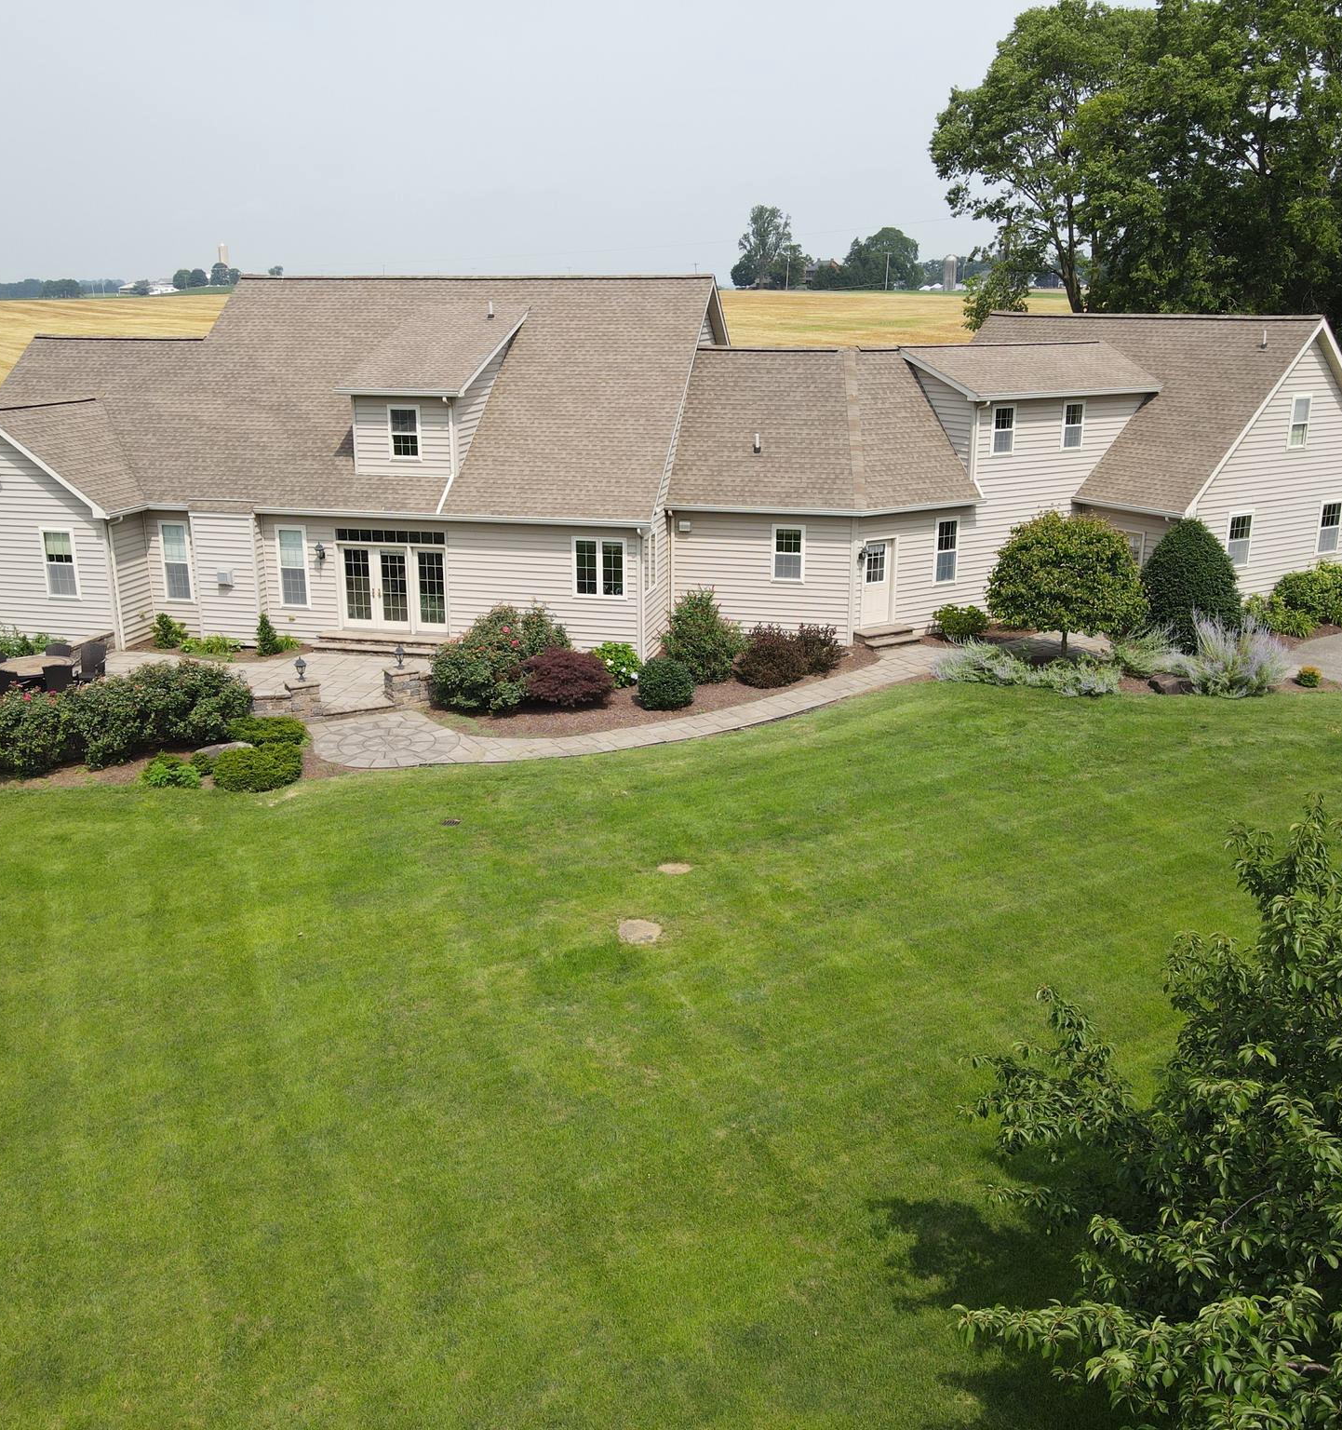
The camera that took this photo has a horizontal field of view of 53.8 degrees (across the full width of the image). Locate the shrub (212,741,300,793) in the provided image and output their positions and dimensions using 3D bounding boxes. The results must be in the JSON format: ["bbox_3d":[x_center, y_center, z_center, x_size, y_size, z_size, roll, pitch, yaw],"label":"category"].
[{"bbox_3d":[-7.624,0.900,24.282,1.570,0.660,1.400,0,18,0],"label":"shrub"}]

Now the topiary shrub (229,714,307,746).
[{"bbox_3d":[-8.025,0.407,26.152,1.660,0.629,1.411,0,17,0],"label":"topiary shrub"}]

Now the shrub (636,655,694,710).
[{"bbox_3d":[-0.128,-0.692,28.463,1.251,1.101,1.251,0,17,0],"label":"shrub"}]

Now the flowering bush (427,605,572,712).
[{"bbox_3d":[-3.609,-1.346,28.296,3.080,2.090,2.700,4,18,12],"label":"flowering bush"}]

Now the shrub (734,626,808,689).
[{"bbox_3d":[2.252,-1.347,29.393,1.690,1.230,1.690,0,18,0],"label":"shrub"}]

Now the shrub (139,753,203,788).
[{"bbox_3d":[-9.155,0.983,24.181,1.060,0.560,0.950,0,18,0],"label":"shrub"}]

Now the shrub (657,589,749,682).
[{"bbox_3d":[0.707,-1.860,29.737,1.990,2.000,1.990,0,18,0],"label":"shrub"}]

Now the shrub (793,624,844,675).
[{"bbox_3d":[3.292,-1.558,30.313,1.380,1.080,1.350,0,18,0],"label":"shrub"}]

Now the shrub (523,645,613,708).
[{"bbox_3d":[-2.225,-0.830,28.652,2.030,1.243,1.827,0,17,0],"label":"shrub"}]

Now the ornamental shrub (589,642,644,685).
[{"bbox_3d":[-1.223,-1.125,29.748,1.273,1.012,1.273,0,17,0],"label":"ornamental shrub"}]

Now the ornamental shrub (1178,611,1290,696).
[{"bbox_3d":[12.389,-1.322,29.203,2.369,1.799,2.014,0,17,0],"label":"ornamental shrub"}]

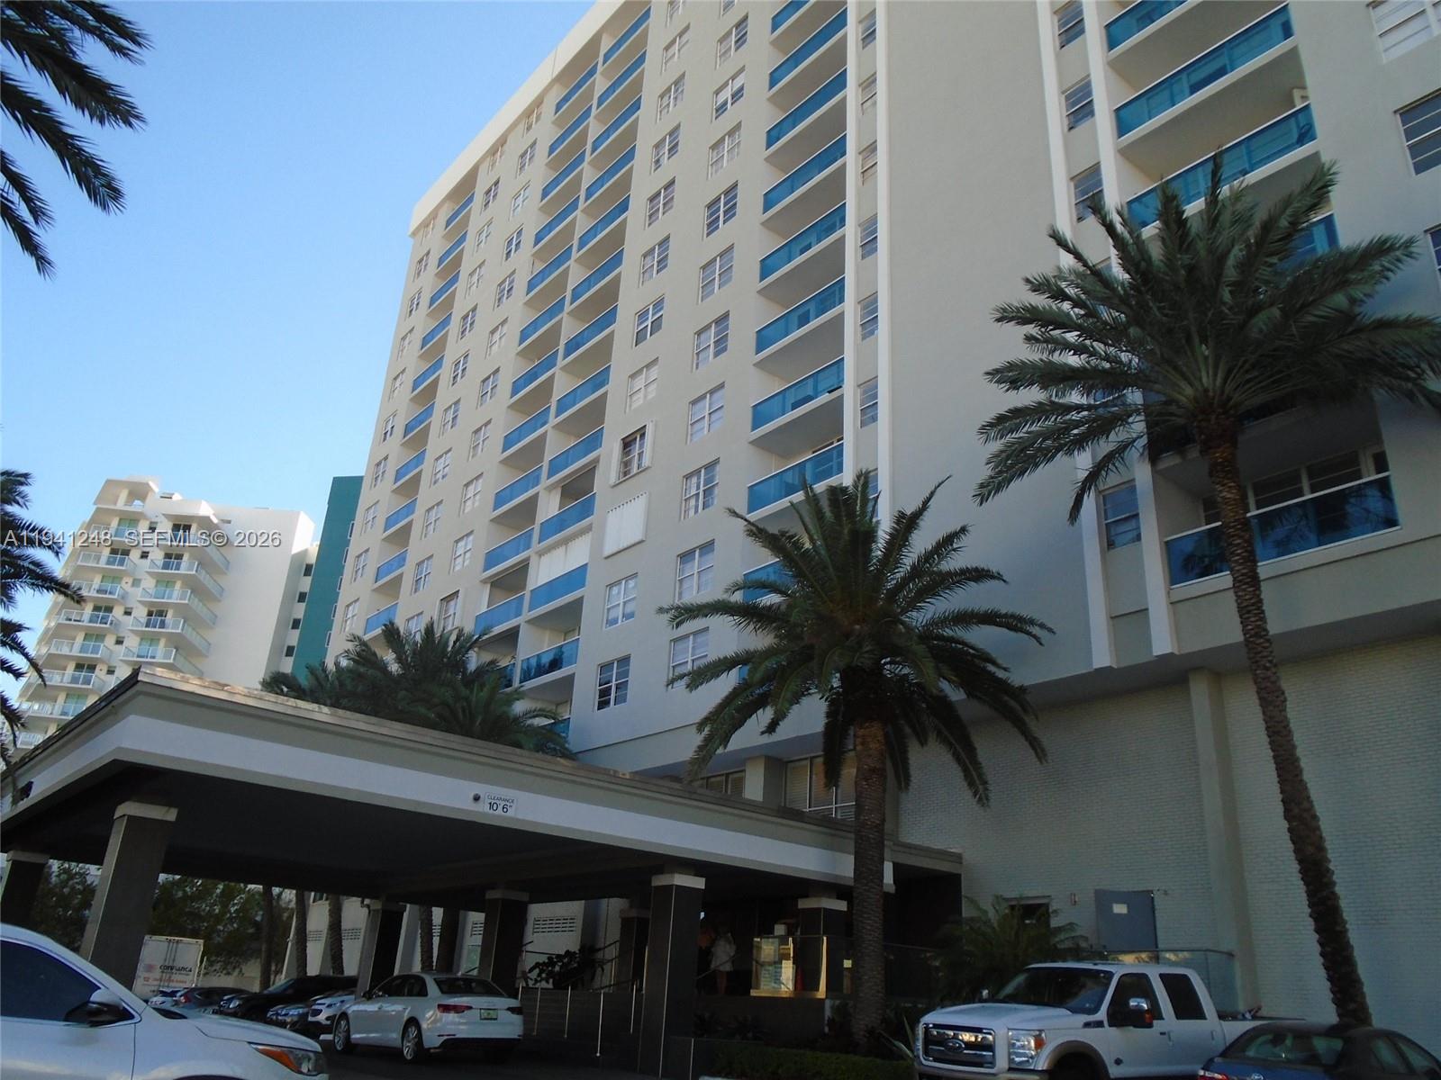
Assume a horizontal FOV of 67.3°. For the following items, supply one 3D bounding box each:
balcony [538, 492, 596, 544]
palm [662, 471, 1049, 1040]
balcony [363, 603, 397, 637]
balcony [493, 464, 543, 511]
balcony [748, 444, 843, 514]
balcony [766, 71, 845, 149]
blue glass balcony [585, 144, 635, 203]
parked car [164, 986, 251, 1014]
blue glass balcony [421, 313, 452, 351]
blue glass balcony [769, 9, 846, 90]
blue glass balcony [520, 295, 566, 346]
[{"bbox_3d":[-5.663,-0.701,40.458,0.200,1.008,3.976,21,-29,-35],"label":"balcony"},{"bbox_3d":[2.139,3.431,16.709,6.300,9.600,6.300,22,-30,-35],"label":"palm"},{"bbox_3d":[-16.229,3.789,51.675,0.120,0.930,3.431,22,-30,-35],"label":"balcony"},{"bbox_3d":[-8.270,-2.060,44.141,0.120,0.930,3.794,22,-30,-35],"label":"balcony"},{"bbox_3d":[2.134,-1.640,30.588,0.200,1.008,3.976,21,-29,-35],"label":"balcony"},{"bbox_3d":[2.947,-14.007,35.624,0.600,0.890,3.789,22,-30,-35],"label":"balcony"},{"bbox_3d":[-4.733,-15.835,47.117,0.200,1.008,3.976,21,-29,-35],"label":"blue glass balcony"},{"bbox_3d":[-15.843,15.861,35.935,1.820,1.600,4.500,-19,-32,41],"label":"parked car"},{"bbox_3d":[-15.308,-11.156,58.315,0.120,0.930,3.431,22,-30,-35],"label":"blue glass balcony"},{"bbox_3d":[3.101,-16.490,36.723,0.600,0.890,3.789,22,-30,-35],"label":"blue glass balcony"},{"bbox_3d":[-7.810,-9.533,47.461,0.120,0.930,3.794,22,-30,-35],"label":"blue glass balcony"}]

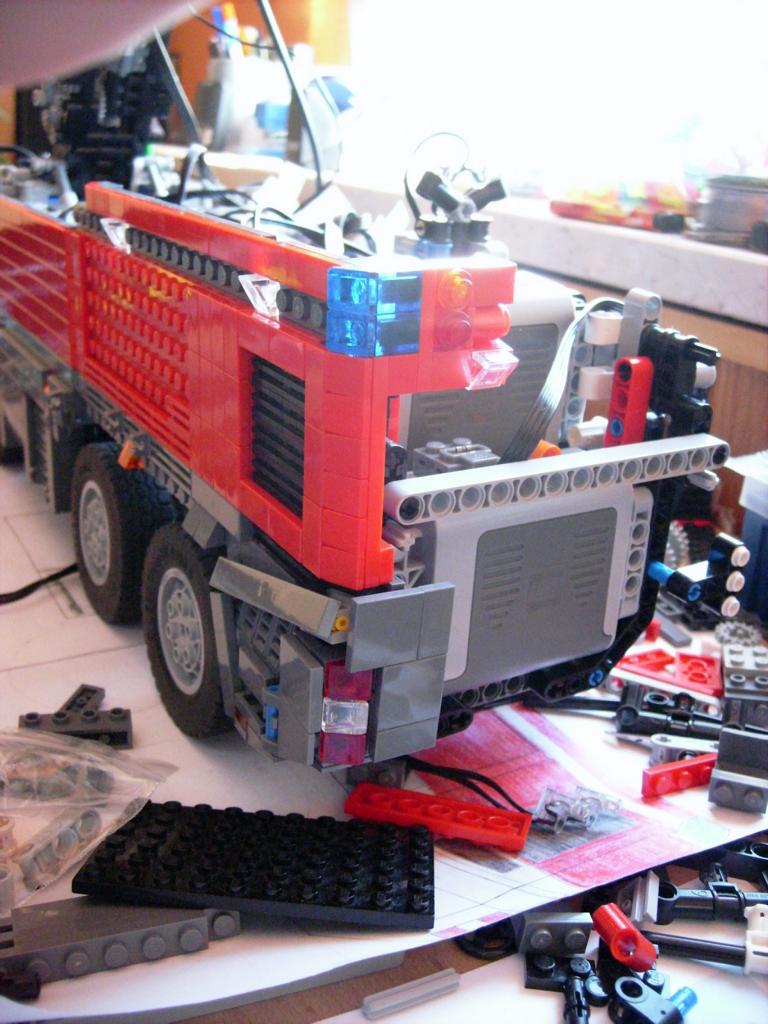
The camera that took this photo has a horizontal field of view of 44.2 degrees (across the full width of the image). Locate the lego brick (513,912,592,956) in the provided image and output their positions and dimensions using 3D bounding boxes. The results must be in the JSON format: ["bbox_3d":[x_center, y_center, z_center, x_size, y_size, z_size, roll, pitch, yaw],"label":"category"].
[{"bbox_3d":[0.040,0.098,0.220,0.016,0.008,0.005,5,14,-10],"label":"lego brick"}]

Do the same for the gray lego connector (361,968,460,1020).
[{"bbox_3d":[0.007,0.113,0.222,0.024,0.005,0.005,-7,24,-23],"label":"gray lego connector"}]

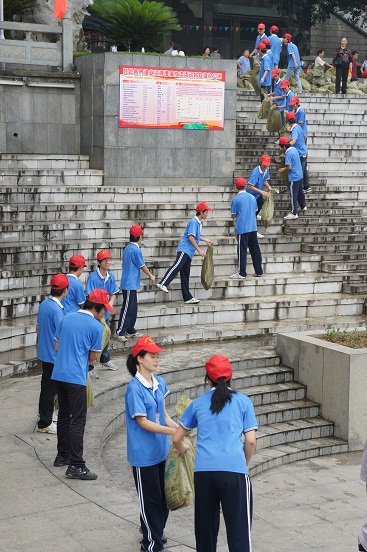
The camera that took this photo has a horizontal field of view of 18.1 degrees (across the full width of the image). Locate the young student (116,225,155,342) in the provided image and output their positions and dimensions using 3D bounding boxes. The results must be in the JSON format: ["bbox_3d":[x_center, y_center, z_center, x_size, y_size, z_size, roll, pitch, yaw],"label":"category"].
[{"bbox_3d":[-0.712,0.098,16.700,0.520,1.690,0.480,-4,8,-37],"label":"young student"}]

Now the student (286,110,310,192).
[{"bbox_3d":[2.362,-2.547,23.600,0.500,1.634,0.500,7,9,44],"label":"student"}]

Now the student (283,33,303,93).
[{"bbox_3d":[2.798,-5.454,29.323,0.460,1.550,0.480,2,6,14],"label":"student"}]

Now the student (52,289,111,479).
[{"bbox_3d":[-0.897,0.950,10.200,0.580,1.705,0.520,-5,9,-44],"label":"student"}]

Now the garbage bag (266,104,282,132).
[{"bbox_3d":[2.032,-3.509,25.600,0.270,0.640,0.360,2,6,11],"label":"garbage bag"}]

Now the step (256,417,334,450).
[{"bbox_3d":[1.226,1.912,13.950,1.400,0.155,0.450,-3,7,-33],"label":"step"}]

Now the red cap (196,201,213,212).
[{"bbox_3d":[0.339,-1.097,18.300,0.270,0.140,0.180,11,6,2],"label":"red cap"}]

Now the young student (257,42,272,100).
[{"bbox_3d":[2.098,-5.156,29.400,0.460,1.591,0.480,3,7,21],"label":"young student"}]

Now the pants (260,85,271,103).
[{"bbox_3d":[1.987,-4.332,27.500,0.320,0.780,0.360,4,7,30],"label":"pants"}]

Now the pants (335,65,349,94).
[{"bbox_3d":[4.194,-5.227,30.500,0.360,0.792,0.240,1,6,6],"label":"pants"}]

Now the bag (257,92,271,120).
[{"bbox_3d":[1.852,-3.910,26.500,0.260,0.640,0.310,2,6,11],"label":"bag"}]

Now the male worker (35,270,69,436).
[{"bbox_3d":[-1.349,0.780,11.870,0.350,1.610,0.450,-4,7,-38],"label":"male worker"}]

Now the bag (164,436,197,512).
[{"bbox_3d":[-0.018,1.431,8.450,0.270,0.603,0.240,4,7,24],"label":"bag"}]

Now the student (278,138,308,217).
[{"bbox_3d":[2.067,-1.886,21.722,0.460,1.570,0.470,3,6,19],"label":"student"}]

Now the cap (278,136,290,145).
[{"bbox_3d":[1.887,-2.558,21.750,0.260,0.145,0.180,-6,6,15],"label":"cap"}]

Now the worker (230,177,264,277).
[{"bbox_3d":[1.105,-0.836,20.000,0.520,1.726,0.420,-1,7,-18],"label":"worker"}]

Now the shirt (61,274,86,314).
[{"bbox_3d":[-1.244,0.312,13.050,0.320,0.680,0.460,-4,7,-37],"label":"shirt"}]

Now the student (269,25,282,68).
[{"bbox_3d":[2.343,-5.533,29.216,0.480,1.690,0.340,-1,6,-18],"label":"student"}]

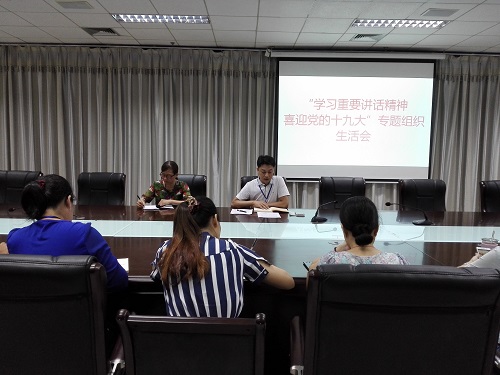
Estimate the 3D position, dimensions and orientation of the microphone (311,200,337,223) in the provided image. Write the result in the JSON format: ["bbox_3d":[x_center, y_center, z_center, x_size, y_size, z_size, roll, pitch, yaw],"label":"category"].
[{"bbox_3d":[0.693,0.194,3.605,0.130,0.150,0.486,4,6,32],"label":"microphone"}]

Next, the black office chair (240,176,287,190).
[{"bbox_3d":[0.152,0.417,4.321,0.600,1.050,0.640,1,5,-1],"label":"black office chair"}]

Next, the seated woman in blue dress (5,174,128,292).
[{"bbox_3d":[-0.766,0.556,1.705,0.520,1.240,0.750,2,6,11],"label":"seated woman in blue dress"}]

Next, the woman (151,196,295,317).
[{"bbox_3d":[-0.136,0.602,1.815,0.600,1.150,0.750,2,6,7],"label":"woman"}]

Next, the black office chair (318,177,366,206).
[{"bbox_3d":[1.046,0.432,4.330,0.600,1.050,0.640,1,5,-1],"label":"black office chair"}]

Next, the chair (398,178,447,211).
[{"bbox_3d":[1.949,0.447,4.339,0.600,1.050,0.640,1,5,-1],"label":"chair"}]

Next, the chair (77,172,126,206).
[{"bbox_3d":[-1.672,0.387,4.303,0.600,1.050,0.640,1,5,-1],"label":"chair"}]

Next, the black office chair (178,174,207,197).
[{"bbox_3d":[-0.749,0.402,4.312,0.600,1.050,0.640,1,5,-1],"label":"black office chair"}]

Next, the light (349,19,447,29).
[{"bbox_3d":[1.902,-2.071,5.082,1.190,0.060,0.300,1,5,-1],"label":"light"}]

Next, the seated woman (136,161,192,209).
[{"bbox_3d":[-0.865,0.336,4.144,0.540,1.210,0.720,1,5,-1],"label":"seated woman"}]

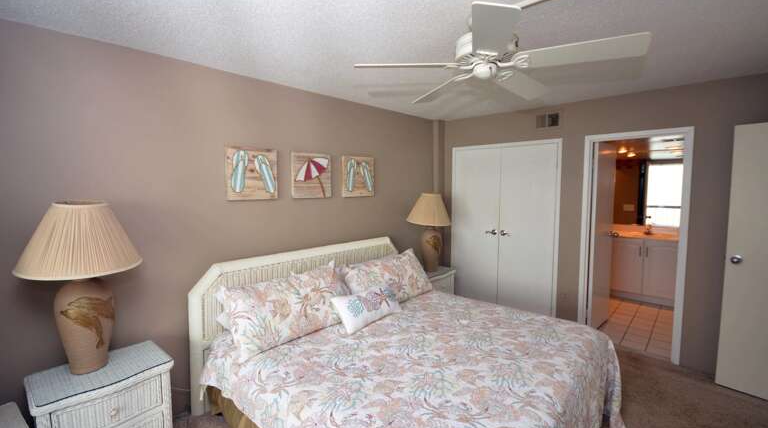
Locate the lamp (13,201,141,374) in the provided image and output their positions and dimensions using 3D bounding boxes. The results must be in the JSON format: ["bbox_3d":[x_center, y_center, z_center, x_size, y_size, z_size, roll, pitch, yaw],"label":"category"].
[{"bbox_3d":[-1.601,0.390,1.719,0.505,0.890,0.505,-4,6,-43],"label":"lamp"}]

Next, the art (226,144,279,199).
[{"bbox_3d":[-1.028,-0.312,2.519,0.394,0.403,0.035,-4,6,-43],"label":"art"}]

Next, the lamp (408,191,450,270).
[{"bbox_3d":[0.570,0.232,3.768,0.510,0.900,0.510,0,4,0],"label":"lamp"}]

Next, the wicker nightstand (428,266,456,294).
[{"bbox_3d":[0.536,0.984,3.760,0.550,0.610,0.390,-4,6,-43],"label":"wicker nightstand"}]

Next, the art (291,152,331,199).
[{"bbox_3d":[-0.641,-0.338,2.879,0.375,0.391,0.035,-4,6,-43],"label":"art"}]

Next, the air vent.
[{"bbox_3d":[1.726,-0.981,3.367,0.231,0.137,0.020,3,5,38],"label":"air vent"}]

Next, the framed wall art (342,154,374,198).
[{"bbox_3d":[-0.250,-0.371,3.244,0.382,0.404,0.035,-4,6,-43],"label":"framed wall art"}]

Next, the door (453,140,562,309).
[{"bbox_3d":[1.359,0.255,3.738,1.200,2.060,0.060,3,5,38],"label":"door"}]

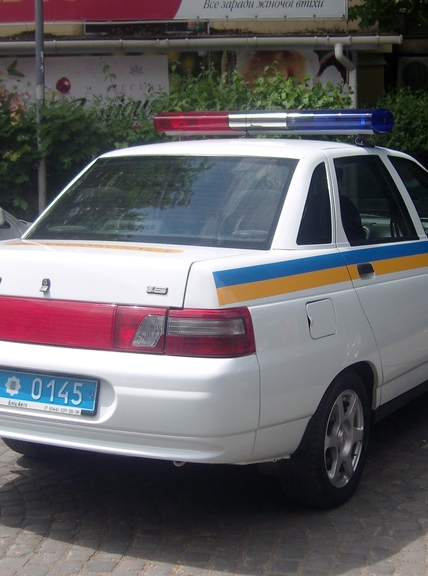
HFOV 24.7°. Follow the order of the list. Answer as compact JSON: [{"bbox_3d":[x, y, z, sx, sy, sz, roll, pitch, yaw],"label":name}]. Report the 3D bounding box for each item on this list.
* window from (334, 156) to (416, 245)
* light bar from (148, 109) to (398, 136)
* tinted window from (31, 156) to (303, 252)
[{"bbox_3d":[0.665,-0.371,4.189,0.050,0.412,0.786,-24,-6,31],"label":"window"},{"bbox_3d":[0.267,-0.789,4.684,1.190,0.115,0.235,4,8,31],"label":"light bar"},{"bbox_3d":[-0.200,-0.367,3.958,1.170,0.060,0.528,4,47,31],"label":"tinted window"}]

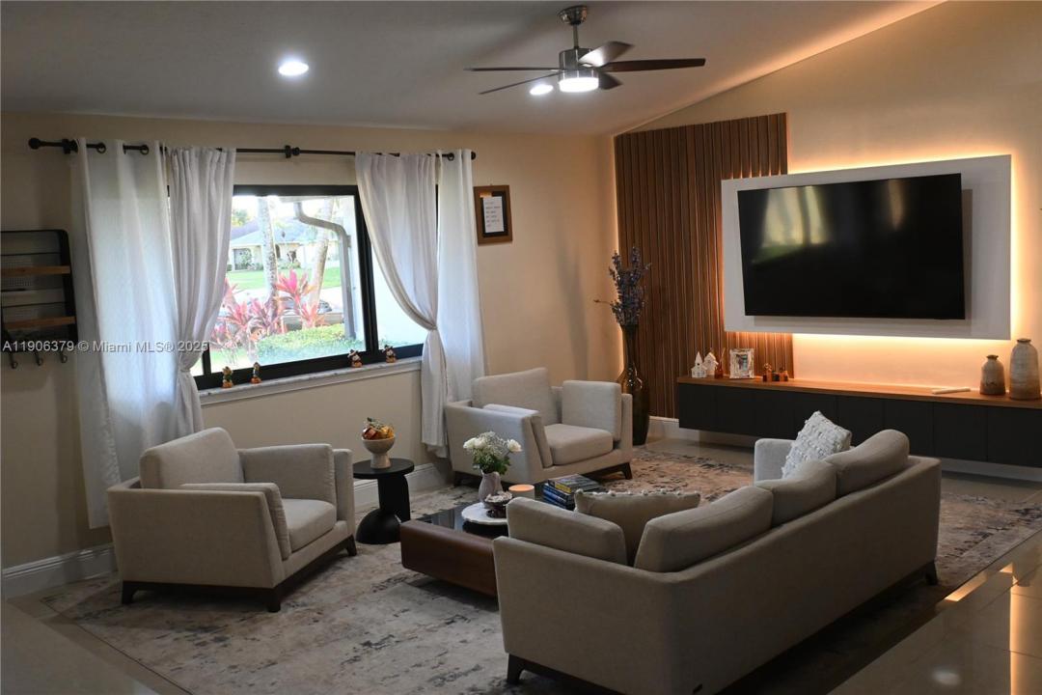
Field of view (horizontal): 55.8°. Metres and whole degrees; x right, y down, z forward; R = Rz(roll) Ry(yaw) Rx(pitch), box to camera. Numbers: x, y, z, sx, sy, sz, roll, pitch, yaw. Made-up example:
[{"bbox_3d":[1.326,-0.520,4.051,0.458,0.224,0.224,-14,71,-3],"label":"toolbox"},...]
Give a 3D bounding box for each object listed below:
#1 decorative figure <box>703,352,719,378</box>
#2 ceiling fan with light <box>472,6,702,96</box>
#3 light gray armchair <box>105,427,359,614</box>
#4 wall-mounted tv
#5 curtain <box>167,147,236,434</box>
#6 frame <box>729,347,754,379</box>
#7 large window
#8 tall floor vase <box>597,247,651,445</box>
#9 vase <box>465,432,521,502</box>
[{"bbox_3d":[1.435,0.120,7.448,0.115,0.185,0.090,-1,6,22],"label":"decorative figure"},{"bbox_3d":[0.291,-1.534,5.074,1.300,0.430,1.300,-9,8,-44],"label":"ceiling fan with light"},{"bbox_3d":[-1.505,0.840,5.253,0.901,0.779,0.921,-1,7,17],"label":"light gray armchair"},{"bbox_3d":[2.157,-0.641,6.542,0.060,0.890,1.550,-14,12,-43],"label":"wall-mounted tv"},{"bbox_3d":[-1.770,-0.125,5.730,0.445,2.050,0.140,-9,9,-43],"label":"curtain"},{"bbox_3d":[1.638,0.119,7.280,0.172,0.220,0.040,-1,-1,21],"label":"frame"},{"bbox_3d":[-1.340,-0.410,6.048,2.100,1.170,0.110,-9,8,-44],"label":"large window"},{"bbox_3d":[0.870,-0.005,7.971,0.400,1.595,0.340,-3,6,6],"label":"tall floor vase"},{"bbox_3d":[-0.155,0.578,4.699,0.265,0.345,0.250,-3,6,-2],"label":"vase"}]

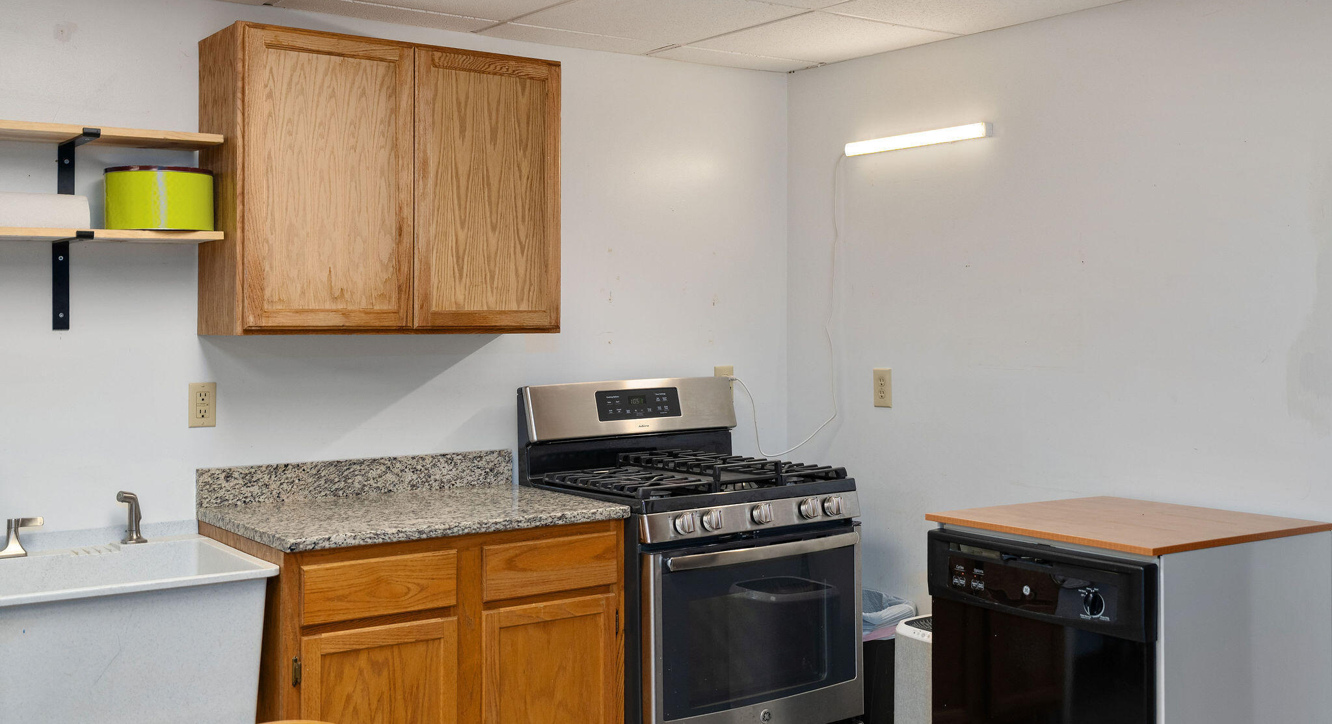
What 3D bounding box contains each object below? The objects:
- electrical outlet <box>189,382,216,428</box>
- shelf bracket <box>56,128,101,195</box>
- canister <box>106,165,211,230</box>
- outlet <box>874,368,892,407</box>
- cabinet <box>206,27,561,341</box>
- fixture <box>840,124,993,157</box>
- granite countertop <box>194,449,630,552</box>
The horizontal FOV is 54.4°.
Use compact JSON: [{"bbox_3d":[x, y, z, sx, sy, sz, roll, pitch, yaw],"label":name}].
[{"bbox_3d":[-1.217,0.114,3.405,0.071,0.116,0.007,-2,3,-36],"label":"electrical outlet"},{"bbox_3d":[-1.402,-0.425,3.094,0.038,0.228,0.253,-2,3,-36],"label":"shelf bracket"},{"bbox_3d":[-1.249,-0.396,3.199,0.248,0.146,0.248,-2,3,-36],"label":"canister"},{"bbox_3d":[0.708,0.087,4.231,0.006,0.126,0.079,-2,3,-36],"label":"outlet"},{"bbox_3d":[-0.755,-0.459,3.517,0.916,0.759,0.329,-2,3,-36],"label":"cabinet"},{"bbox_3d":[0.783,-0.695,4.066,0.034,0.040,0.585,-2,3,-36],"label":"fixture"},{"bbox_3d":[-0.668,0.346,3.418,0.926,0.131,0.651,-2,3,-36],"label":"granite countertop"}]

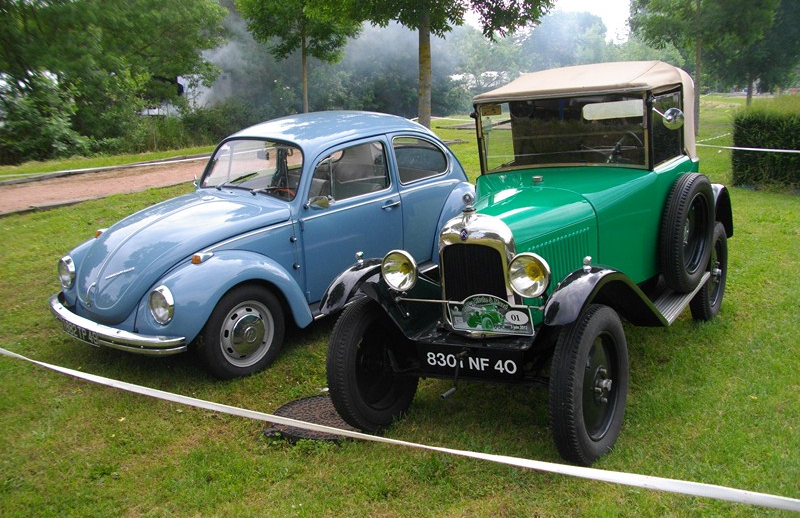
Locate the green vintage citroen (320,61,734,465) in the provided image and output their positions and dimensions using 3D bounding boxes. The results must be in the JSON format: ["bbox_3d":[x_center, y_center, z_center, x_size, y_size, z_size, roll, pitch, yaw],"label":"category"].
[{"bbox_3d":[0.963,-0.212,4.401,1.400,1.750,3.200,1,12,34],"label":"green vintage citroen"}]

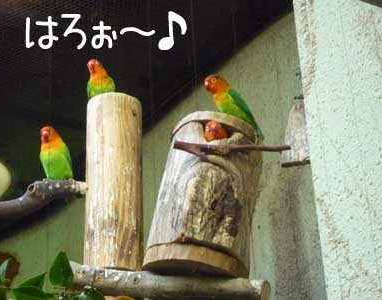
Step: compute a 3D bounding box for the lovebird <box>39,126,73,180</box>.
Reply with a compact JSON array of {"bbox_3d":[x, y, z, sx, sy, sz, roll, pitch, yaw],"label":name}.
[{"bbox_3d":[-0.236,0.022,1.737,0.055,0.118,0.085,-11,-21,30],"label":"lovebird"}]

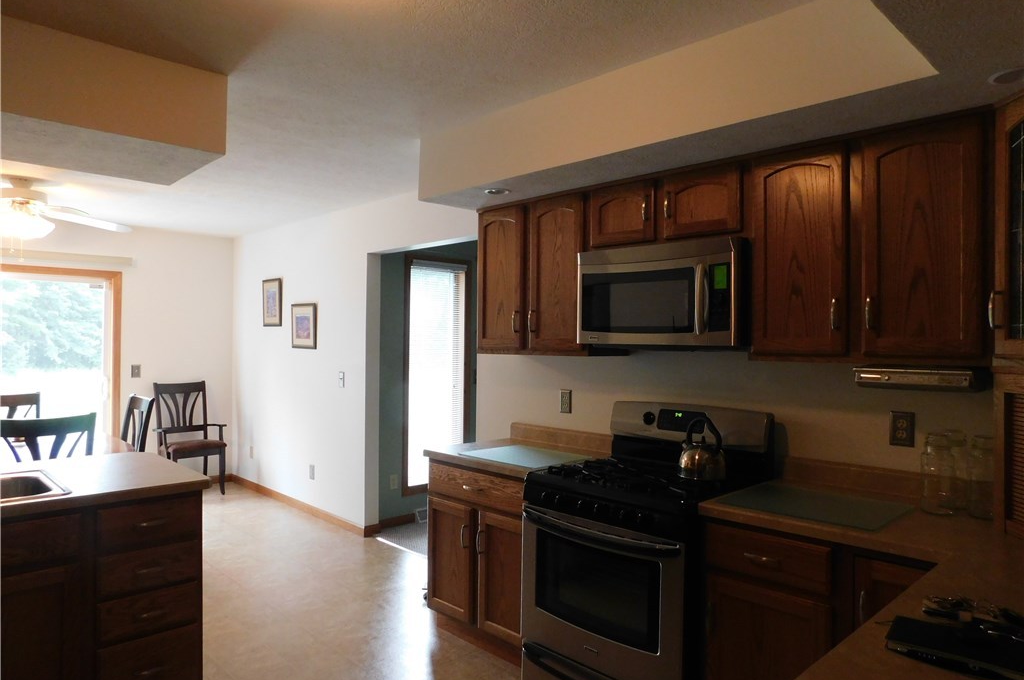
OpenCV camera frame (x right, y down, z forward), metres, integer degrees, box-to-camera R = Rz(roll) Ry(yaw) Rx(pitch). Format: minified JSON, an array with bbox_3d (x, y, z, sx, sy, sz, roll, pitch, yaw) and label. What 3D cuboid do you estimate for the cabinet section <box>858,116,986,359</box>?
[{"bbox_3d":[1.368,-0.299,2.201,0.325,0.725,0.365,0,1,-44],"label":"cabinet section"}]

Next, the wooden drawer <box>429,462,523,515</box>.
[{"bbox_3d":[0.005,0.693,3.310,0.486,0.167,0.746,0,0,-44],"label":"wooden drawer"}]

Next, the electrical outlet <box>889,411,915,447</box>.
[{"bbox_3d":[1.376,0.312,2.391,0.010,0.120,0.072,0,0,-44],"label":"electrical outlet"}]

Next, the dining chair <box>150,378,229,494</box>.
[{"bbox_3d":[-3.059,0.935,6.414,0.552,1.039,0.562,0,0,-44],"label":"dining chair"}]

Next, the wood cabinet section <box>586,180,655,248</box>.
[{"bbox_3d":[0.582,-0.526,3.011,0.325,0.270,0.365,0,1,-44],"label":"wood cabinet section"}]

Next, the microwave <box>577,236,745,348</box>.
[{"bbox_3d":[0.670,-0.177,2.860,0.381,0.406,0.749,0,0,-44],"label":"microwave"}]

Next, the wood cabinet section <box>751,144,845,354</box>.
[{"bbox_3d":[1.106,-0.300,2.471,0.325,0.725,0.358,0,1,-44],"label":"wood cabinet section"}]

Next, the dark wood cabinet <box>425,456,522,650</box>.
[{"bbox_3d":[0.048,0.995,3.350,0.593,0.799,0.774,0,0,-44],"label":"dark wood cabinet"}]

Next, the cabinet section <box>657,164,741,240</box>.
[{"bbox_3d":[0.842,-0.524,2.743,0.325,0.270,0.362,0,1,-44],"label":"cabinet section"}]

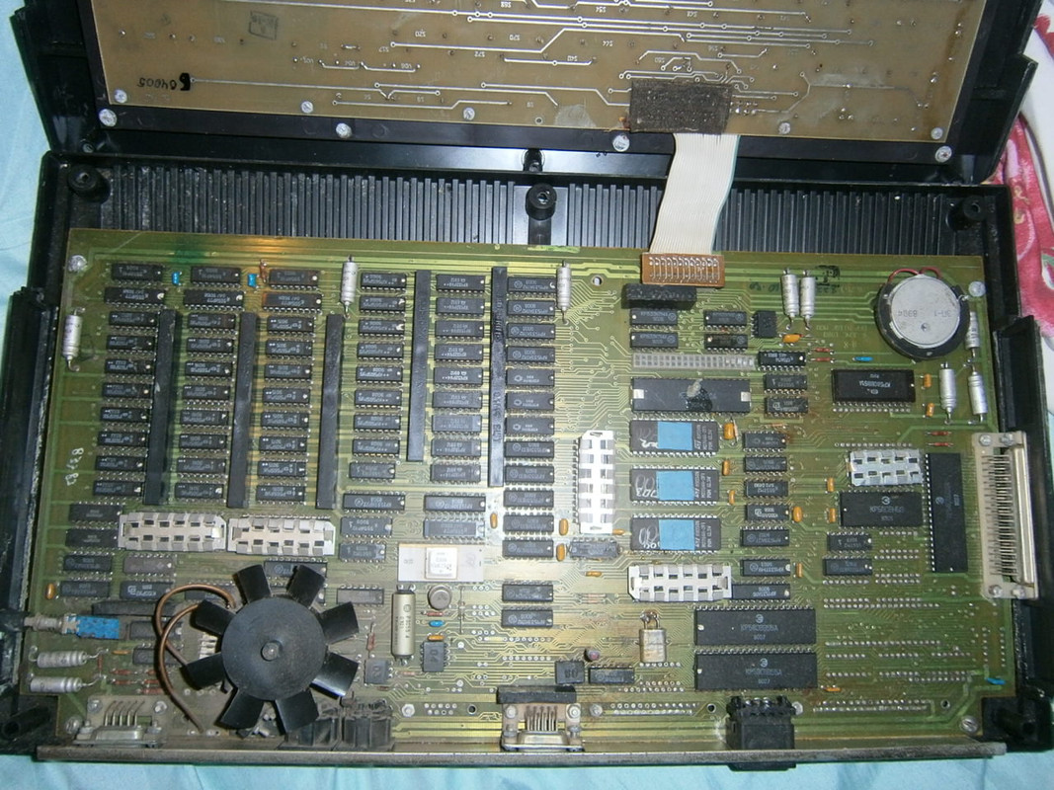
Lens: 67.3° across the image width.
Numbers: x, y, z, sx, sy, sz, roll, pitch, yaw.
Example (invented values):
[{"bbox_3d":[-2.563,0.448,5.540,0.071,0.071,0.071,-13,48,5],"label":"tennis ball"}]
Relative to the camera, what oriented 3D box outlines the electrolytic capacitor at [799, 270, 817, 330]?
[{"bbox_3d":[0.121,-0.041,0.340,0.006,0.006,0.025,3,82,-2],"label":"electrolytic capacitor"}]

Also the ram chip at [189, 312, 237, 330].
[{"bbox_3d":[-0.130,-0.030,0.328,0.019,0.004,0.007,1,81,-3],"label":"ram chip"}]

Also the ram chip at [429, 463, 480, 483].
[{"bbox_3d":[-0.029,0.032,0.327,0.020,0.004,0.008,1,82,-3],"label":"ram chip"}]

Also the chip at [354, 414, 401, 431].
[{"bbox_3d":[-0.062,0.011,0.328,0.019,0.004,0.008,1,82,-3],"label":"chip"}]

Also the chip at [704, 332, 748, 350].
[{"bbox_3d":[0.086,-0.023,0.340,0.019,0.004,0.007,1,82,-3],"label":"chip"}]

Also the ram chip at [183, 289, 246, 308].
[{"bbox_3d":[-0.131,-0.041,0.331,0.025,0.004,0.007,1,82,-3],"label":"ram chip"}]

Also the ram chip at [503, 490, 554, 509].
[{"bbox_3d":[0.000,0.043,0.325,0.021,0.004,0.007,1,83,-3],"label":"ram chip"}]

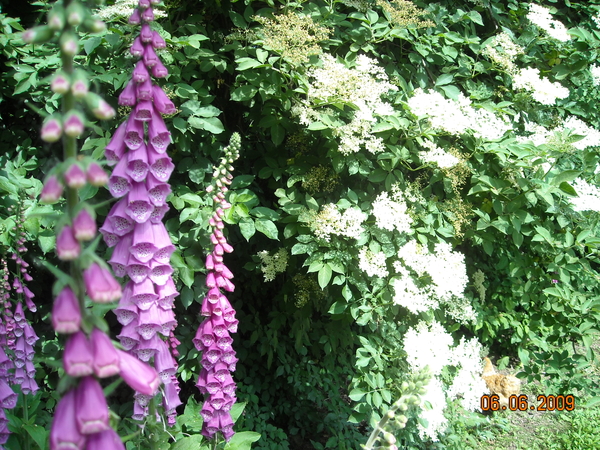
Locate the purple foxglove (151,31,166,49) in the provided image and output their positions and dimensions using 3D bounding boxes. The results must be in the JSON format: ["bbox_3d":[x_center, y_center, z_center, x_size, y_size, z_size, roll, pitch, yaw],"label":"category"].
[{"bbox_3d":[-0.162,-0.212,0.695,0.015,0.022,0.015,-4,-20,-40],"label":"purple foxglove"}]

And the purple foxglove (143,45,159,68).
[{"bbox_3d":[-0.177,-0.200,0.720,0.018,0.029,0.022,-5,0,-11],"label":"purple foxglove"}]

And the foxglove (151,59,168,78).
[{"bbox_3d":[-0.161,-0.180,0.695,0.016,0.025,0.016,-5,-20,-45],"label":"foxglove"}]

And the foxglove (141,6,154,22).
[{"bbox_3d":[-0.166,-0.229,0.660,0.015,0.018,0.019,0,16,-14],"label":"foxglove"}]

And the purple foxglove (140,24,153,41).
[{"bbox_3d":[-0.180,-0.225,0.710,0.014,0.022,0.017,-2,7,-14],"label":"purple foxglove"}]

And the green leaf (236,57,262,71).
[{"bbox_3d":[-0.141,-0.453,1.700,0.078,0.014,0.050,-16,31,-10],"label":"green leaf"}]

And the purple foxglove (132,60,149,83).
[{"bbox_3d":[-0.181,-0.175,0.690,0.017,0.026,0.016,2,-22,20],"label":"purple foxglove"}]

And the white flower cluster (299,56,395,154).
[{"bbox_3d":[0.123,-0.318,1.600,0.260,0.255,0.150,1,7,6],"label":"white flower cluster"}]

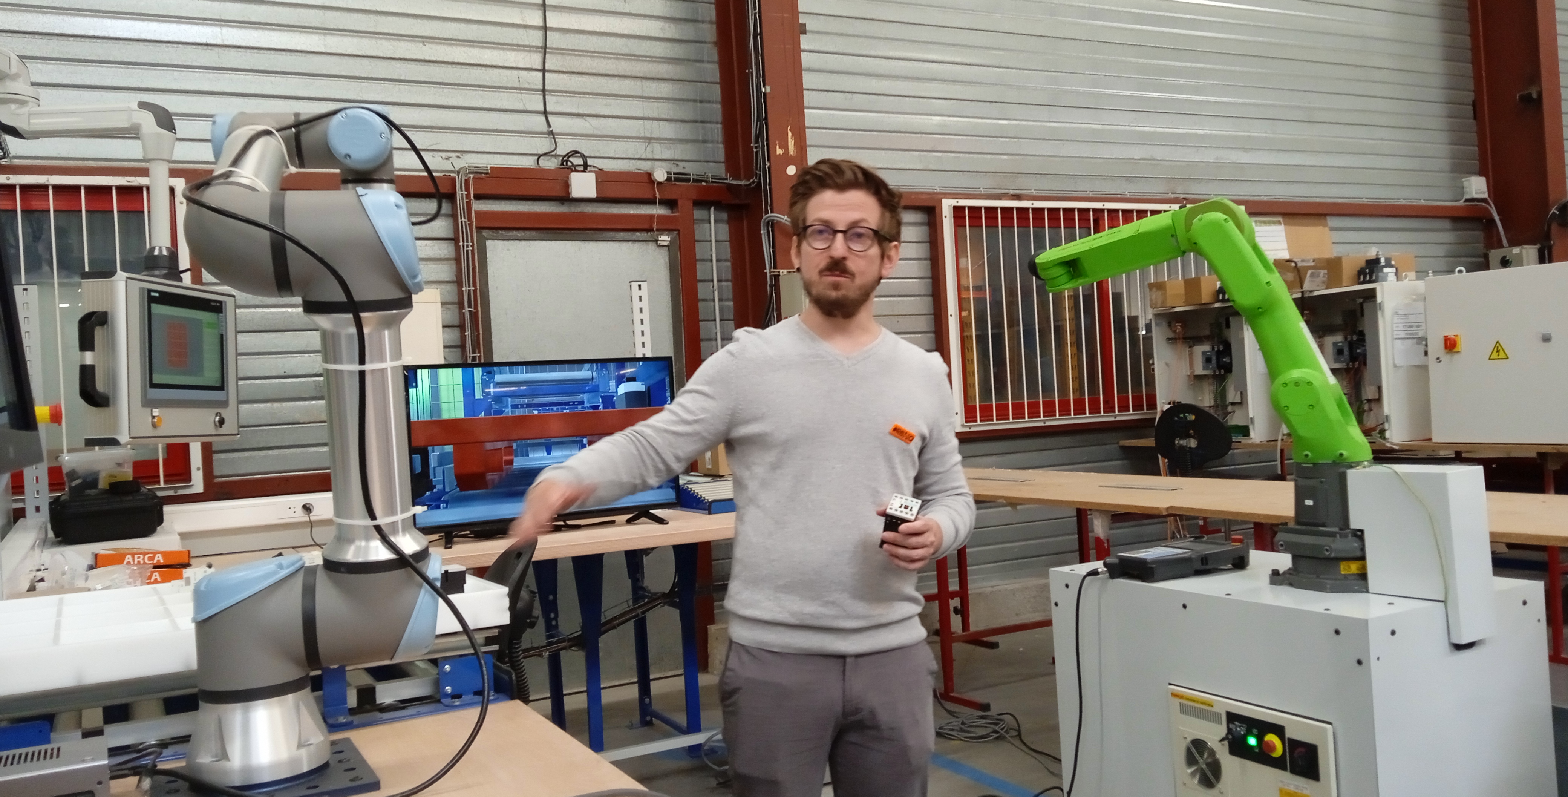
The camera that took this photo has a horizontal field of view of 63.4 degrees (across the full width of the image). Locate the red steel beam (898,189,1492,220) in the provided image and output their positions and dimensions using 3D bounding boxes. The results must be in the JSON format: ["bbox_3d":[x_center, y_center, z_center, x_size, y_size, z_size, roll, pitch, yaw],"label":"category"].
[{"bbox_3d":[2.491,-1.149,7.580,5.100,0.100,0.110,-3,0,-26],"label":"red steel beam"}]

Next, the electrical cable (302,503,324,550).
[{"bbox_3d":[-1.447,0.395,3.902,0.075,0.145,0.060,-3,0,-26],"label":"electrical cable"}]

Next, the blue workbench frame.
[{"bbox_3d":[-0.633,0.955,4.881,0.520,0.790,0.620,-3,0,-26],"label":"blue workbench frame"}]

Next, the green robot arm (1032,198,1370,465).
[{"bbox_3d":[1.017,-0.160,3.167,0.800,0.660,0.200,-3,0,29],"label":"green robot arm"}]

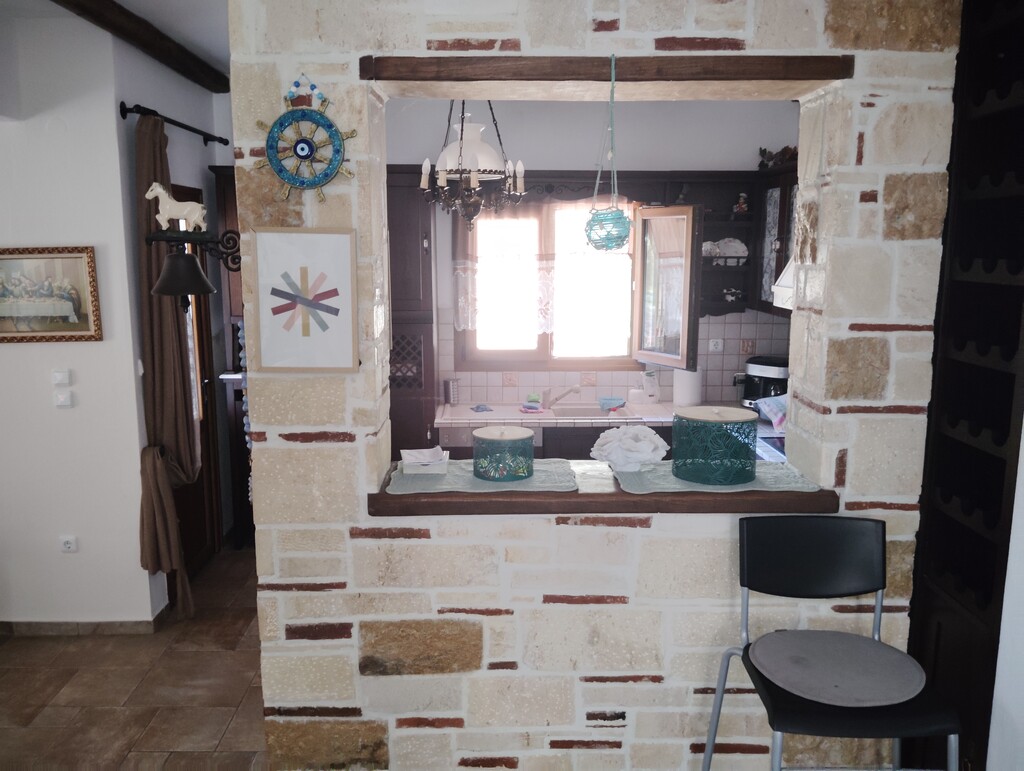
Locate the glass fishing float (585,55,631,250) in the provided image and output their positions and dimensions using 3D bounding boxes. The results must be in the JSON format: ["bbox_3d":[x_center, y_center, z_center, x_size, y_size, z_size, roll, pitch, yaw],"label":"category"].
[{"bbox_3d":[0.267,-0.647,2.323,0.129,0.531,0.135,0,10,0],"label":"glass fishing float"}]

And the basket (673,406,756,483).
[{"bbox_3d":[0.651,0.187,2.682,0.270,0.205,0.270,0,10,0],"label":"basket"}]

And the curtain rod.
[{"bbox_3d":[-1.690,-1.318,4.267,0.110,0.080,1.290,0,10,0],"label":"curtain rod"}]

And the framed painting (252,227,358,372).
[{"bbox_3d":[-0.603,-0.247,2.429,0.304,0.424,0.020,0,10,0],"label":"framed painting"}]

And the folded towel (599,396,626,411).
[{"bbox_3d":[0.621,0.111,5.125,0.173,0.088,0.130,0,10,0],"label":"folded towel"}]

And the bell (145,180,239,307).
[{"bbox_3d":[-0.953,-0.422,2.515,0.321,0.389,0.180,0,10,0],"label":"bell"}]

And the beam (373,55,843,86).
[{"bbox_3d":[0.266,-0.888,2.347,1.377,0.072,0.090,0,10,0],"label":"beam"}]

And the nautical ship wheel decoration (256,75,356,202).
[{"bbox_3d":[-0.581,-0.696,2.345,0.283,0.349,0.025,0,10,0],"label":"nautical ship wheel decoration"}]

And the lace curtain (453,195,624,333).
[{"bbox_3d":[0.163,-0.747,5.118,1.061,0.843,0.070,0,10,0],"label":"lace curtain"}]

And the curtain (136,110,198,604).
[{"bbox_3d":[-1.630,-0.041,4.003,0.200,2.380,0.500,0,10,0],"label":"curtain"}]

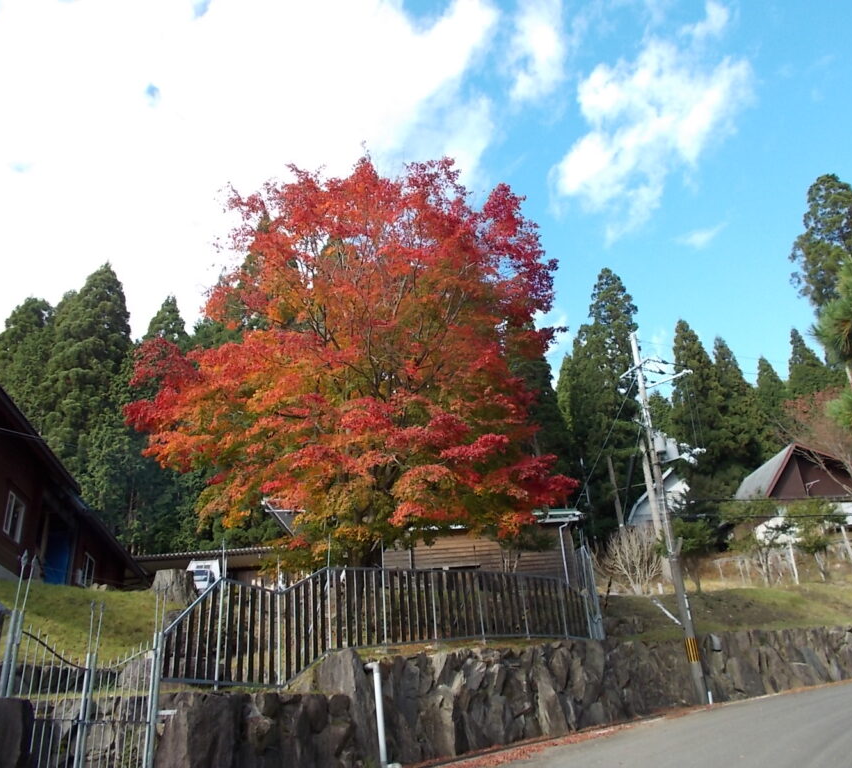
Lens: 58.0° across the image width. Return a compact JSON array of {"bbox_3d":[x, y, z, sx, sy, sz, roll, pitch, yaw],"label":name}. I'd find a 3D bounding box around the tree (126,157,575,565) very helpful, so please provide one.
[{"bbox_3d":[-1.844,-0.806,18.800,9.600,11.840,9.200,-2,-25,-6],"label":"tree"}]

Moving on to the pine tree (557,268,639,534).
[{"bbox_3d":[11.644,1.028,49.250,5.400,19.280,5.400,-10,-25,13],"label":"pine tree"}]

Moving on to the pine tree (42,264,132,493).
[{"bbox_3d":[-19.120,0.660,43.912,5.800,17.690,5.800,7,-27,-23],"label":"pine tree"}]

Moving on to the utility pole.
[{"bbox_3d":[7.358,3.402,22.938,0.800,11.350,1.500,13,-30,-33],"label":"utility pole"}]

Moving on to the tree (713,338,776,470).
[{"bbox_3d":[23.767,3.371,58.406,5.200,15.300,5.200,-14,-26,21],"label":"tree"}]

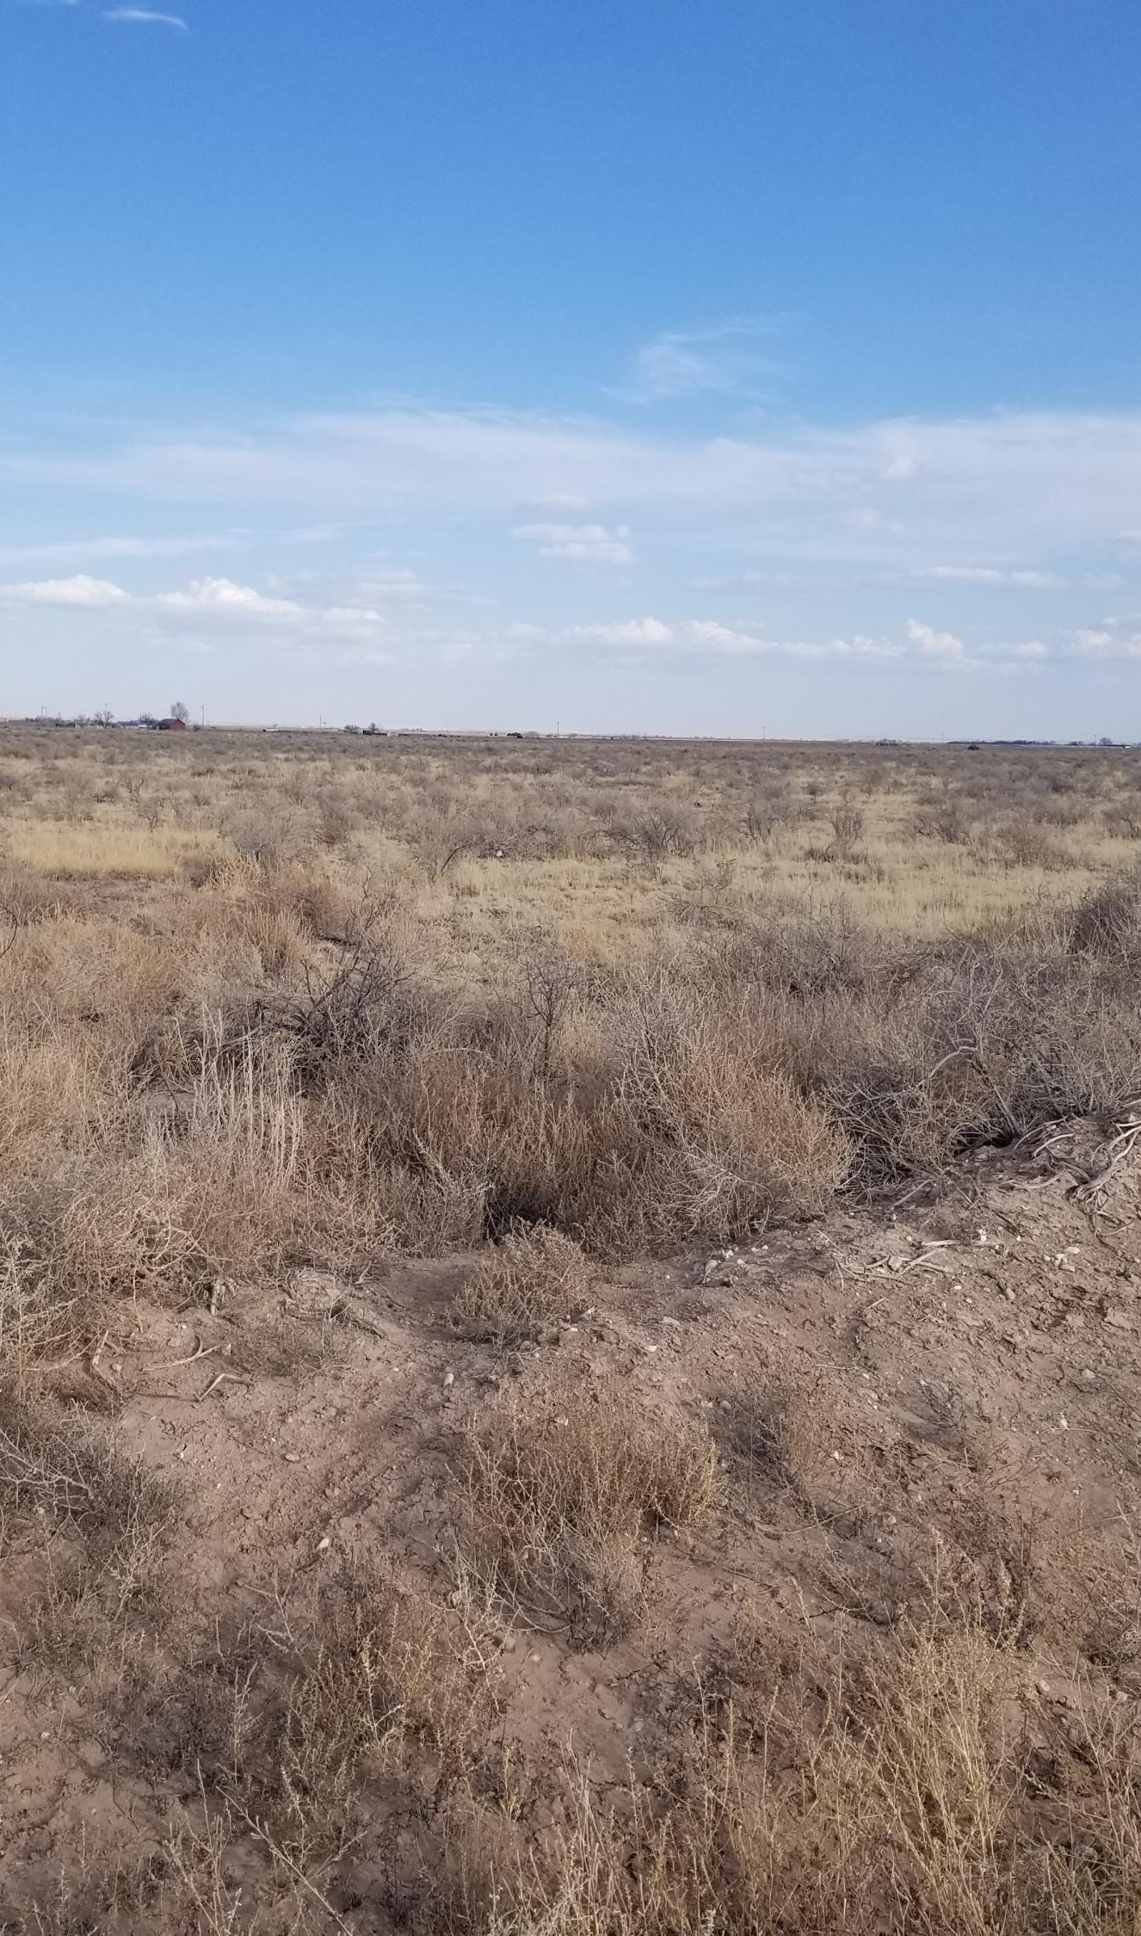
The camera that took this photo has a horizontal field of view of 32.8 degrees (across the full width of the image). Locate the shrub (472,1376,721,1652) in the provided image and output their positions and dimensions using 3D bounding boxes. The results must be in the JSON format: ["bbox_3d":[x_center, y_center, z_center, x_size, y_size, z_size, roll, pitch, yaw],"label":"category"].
[{"bbox_3d":[0.036,0.949,3.400,0.433,0.409,0.381,1,7,0],"label":"shrub"}]

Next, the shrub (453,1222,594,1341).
[{"bbox_3d":[-0.111,0.742,4.600,0.329,0.252,0.302,1,7,0],"label":"shrub"}]

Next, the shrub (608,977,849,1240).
[{"bbox_3d":[0.453,0.401,5.650,0.678,0.719,0.610,1,7,0],"label":"shrub"}]

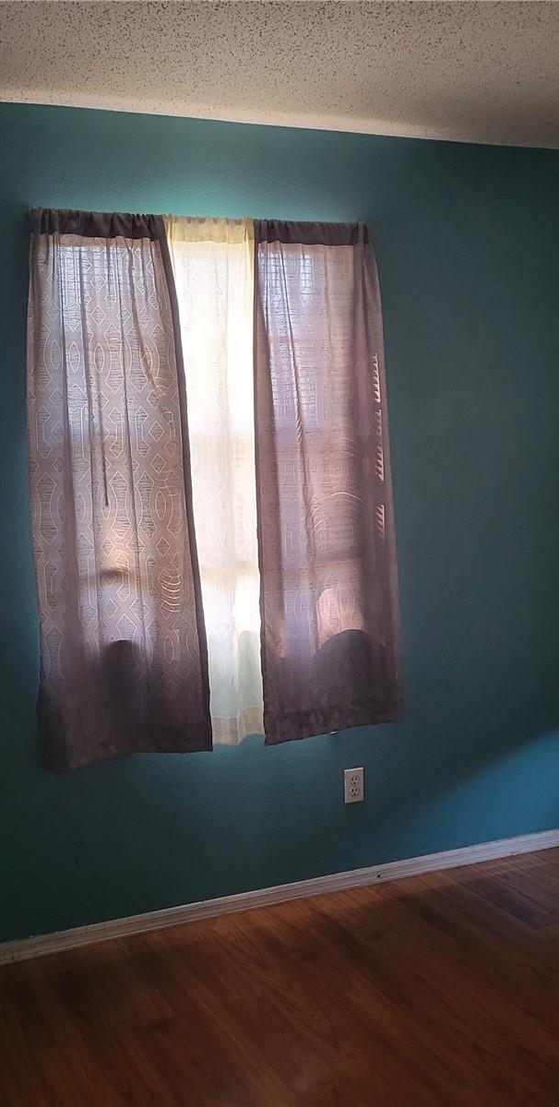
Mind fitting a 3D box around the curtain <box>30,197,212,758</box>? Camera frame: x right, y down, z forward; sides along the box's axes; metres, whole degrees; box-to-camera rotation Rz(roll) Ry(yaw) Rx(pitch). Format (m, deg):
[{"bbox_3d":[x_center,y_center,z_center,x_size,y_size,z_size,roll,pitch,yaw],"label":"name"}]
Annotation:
[{"bbox_3d":[-0.478,-0.161,3.196,0.520,1.605,0.100,-5,6,-23],"label":"curtain"}]

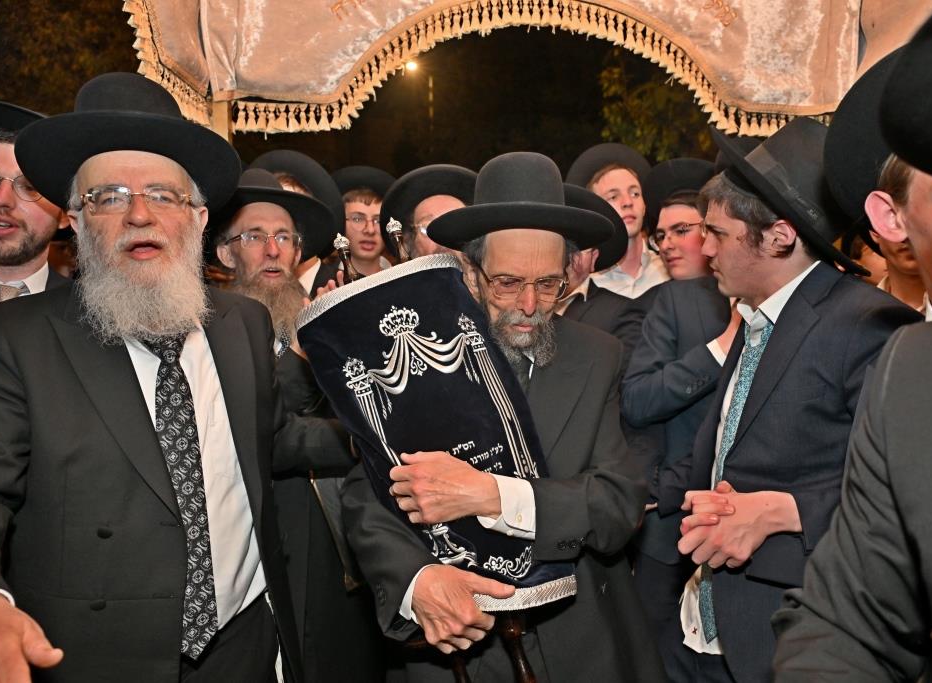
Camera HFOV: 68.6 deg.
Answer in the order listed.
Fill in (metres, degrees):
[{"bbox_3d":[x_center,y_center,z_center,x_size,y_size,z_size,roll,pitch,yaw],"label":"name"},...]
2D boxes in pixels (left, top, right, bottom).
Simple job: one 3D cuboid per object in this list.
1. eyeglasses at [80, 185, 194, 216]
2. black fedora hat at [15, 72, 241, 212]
[{"bbox_3d":[-0.478,-0.199,0.992,0.140,0.045,0.130,-2,3,-26],"label":"eyeglasses"},{"bbox_3d":[-0.516,-0.313,1.059,0.315,0.140,0.350,-3,-13,-25],"label":"black fedora hat"}]

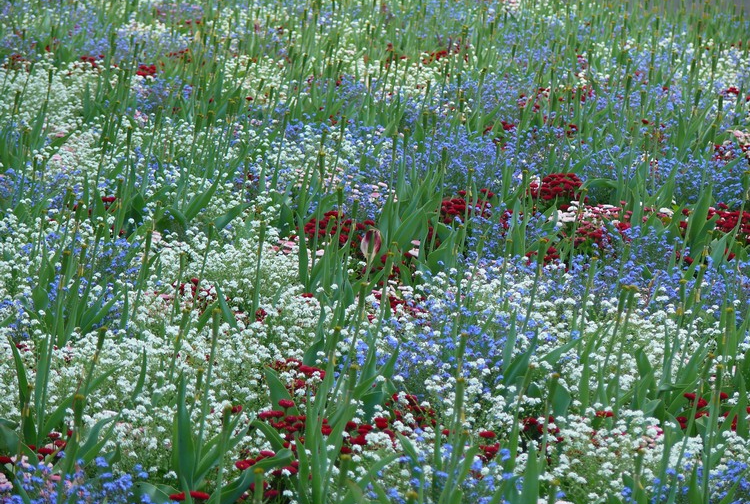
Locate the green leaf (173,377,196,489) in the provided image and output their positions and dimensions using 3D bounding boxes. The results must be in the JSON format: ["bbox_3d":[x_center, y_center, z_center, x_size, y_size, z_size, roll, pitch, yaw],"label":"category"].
[{"bbox_3d":[-0.311,0.298,7.500,0.036,0.190,0.032,-4,8,0],"label":"green leaf"}]

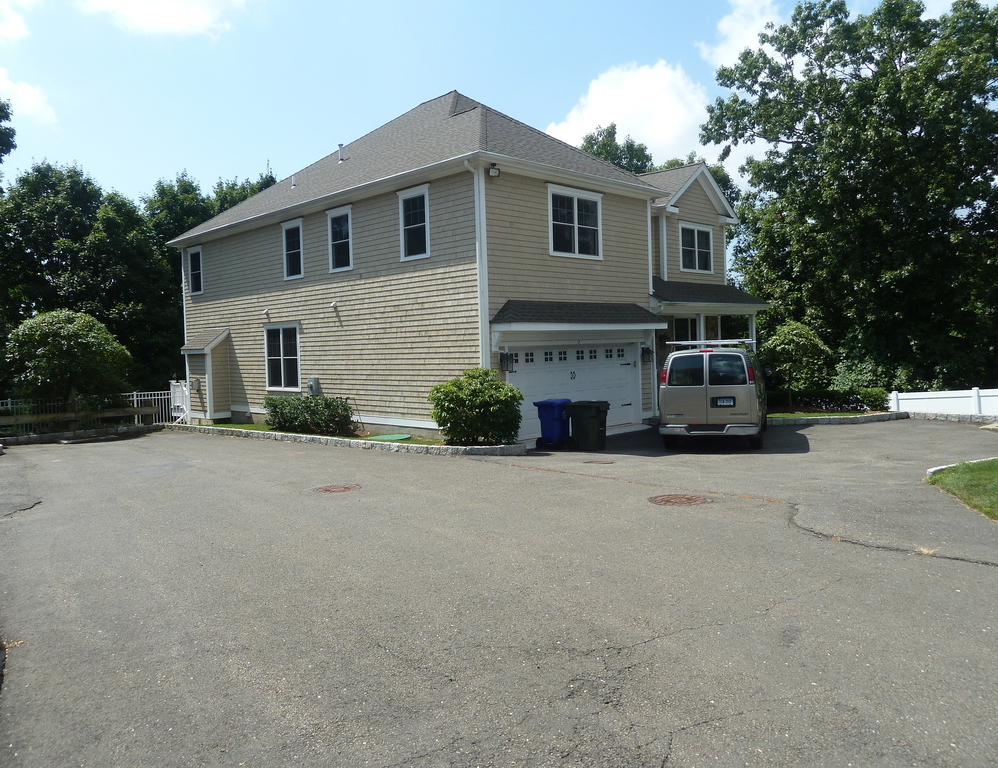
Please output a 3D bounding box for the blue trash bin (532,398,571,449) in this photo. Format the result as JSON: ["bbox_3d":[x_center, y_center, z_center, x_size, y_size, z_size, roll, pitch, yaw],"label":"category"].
[{"bbox_3d":[1.183,0.873,16.350,0.650,1.060,0.780,1,4,45],"label":"blue trash bin"}]

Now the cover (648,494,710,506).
[{"bbox_3d":[2.271,1.491,9.380,0.760,0.040,0.760,-2,1,0],"label":"cover"}]

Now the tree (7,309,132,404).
[{"bbox_3d":[-14.961,-0.712,25.700,4.000,3.700,3.900,-4,4,-30],"label":"tree"}]

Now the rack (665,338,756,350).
[{"bbox_3d":[4.890,-0.865,16.803,1.760,0.220,2.860,-1,2,21],"label":"rack"}]

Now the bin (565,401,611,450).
[{"bbox_3d":[1.915,0.898,16.000,0.780,1.060,0.650,0,3,27],"label":"bin"}]

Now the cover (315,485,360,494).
[{"bbox_3d":[-2.522,1.660,11.550,0.750,0.040,0.750,-3,1,0],"label":"cover"}]

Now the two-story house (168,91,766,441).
[{"bbox_3d":[-1.069,-4.580,25.626,16.377,11.178,14.231,1,4,45],"label":"two-story house"}]

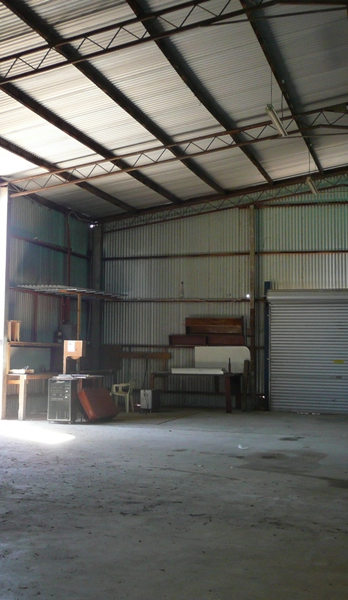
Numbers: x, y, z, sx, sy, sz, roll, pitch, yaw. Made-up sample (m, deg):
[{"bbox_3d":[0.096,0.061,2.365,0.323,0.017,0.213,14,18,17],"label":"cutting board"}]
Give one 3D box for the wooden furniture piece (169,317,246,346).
[{"bbox_3d":[0.820,0.782,15.694,1.890,0.690,0.280,-1,-5,18],"label":"wooden furniture piece"}]

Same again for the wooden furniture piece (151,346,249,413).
[{"bbox_3d":[0.620,1.846,15.273,2.160,1.480,1.000,-1,-5,18],"label":"wooden furniture piece"}]

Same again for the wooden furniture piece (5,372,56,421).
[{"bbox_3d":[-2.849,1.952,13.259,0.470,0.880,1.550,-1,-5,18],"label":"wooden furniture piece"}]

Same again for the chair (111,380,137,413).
[{"bbox_3d":[-1.124,2.157,14.661,0.500,0.720,0.510,-1,-5,24],"label":"chair"}]

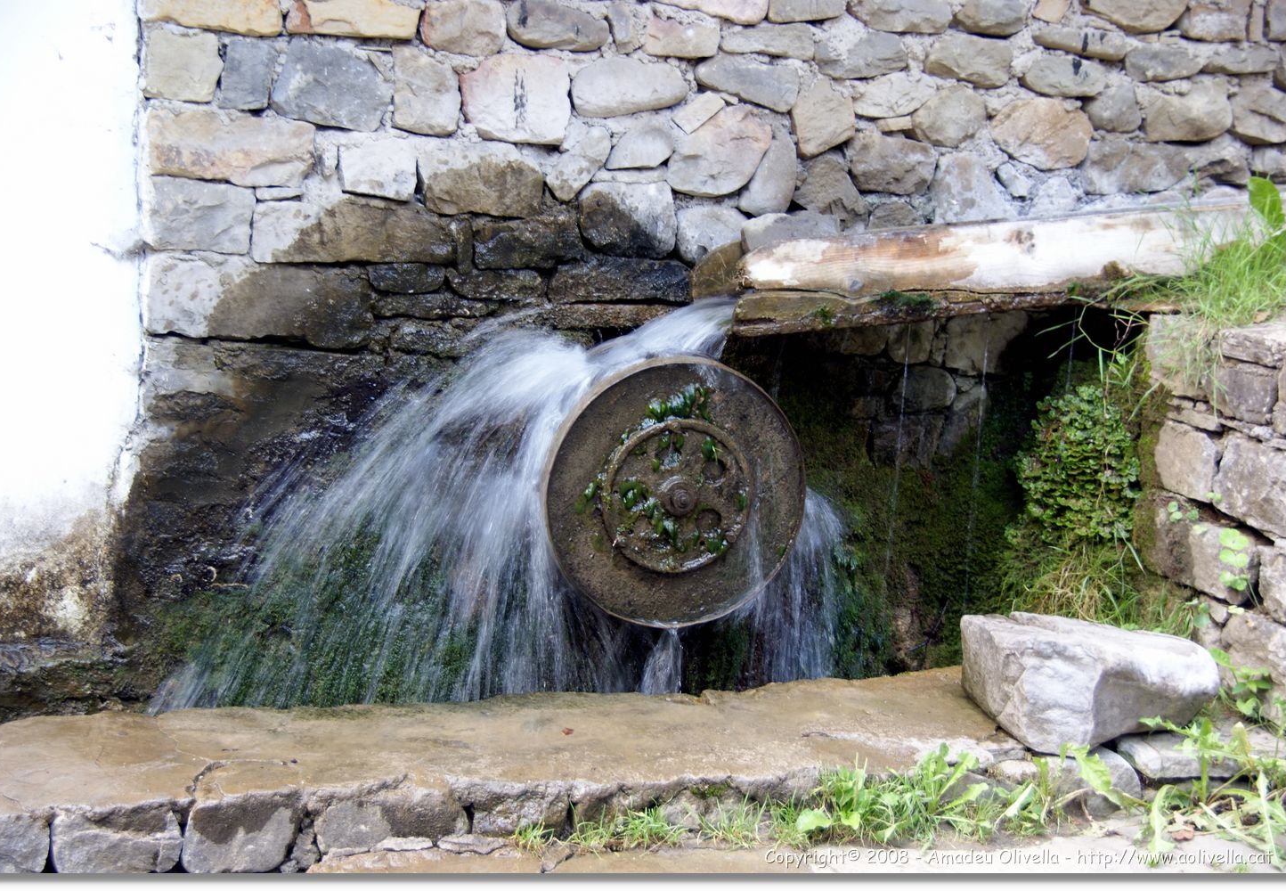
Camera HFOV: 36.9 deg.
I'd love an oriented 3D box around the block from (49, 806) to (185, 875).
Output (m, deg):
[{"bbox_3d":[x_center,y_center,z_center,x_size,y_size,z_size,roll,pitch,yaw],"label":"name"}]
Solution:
[{"bbox_3d":[-1.112,0.805,4.064,0.251,0.156,0.200,1,9,-16],"label":"block"}]

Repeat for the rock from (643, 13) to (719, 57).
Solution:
[{"bbox_3d":[0.069,-0.897,4.216,0.167,0.088,0.140,-1,14,-16],"label":"rock"}]

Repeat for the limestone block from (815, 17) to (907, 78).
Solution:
[{"bbox_3d":[0.549,-1.042,5.068,0.250,0.150,0.150,1,9,-16],"label":"limestone block"}]

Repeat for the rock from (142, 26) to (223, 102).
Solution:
[{"bbox_3d":[-1.139,-0.937,4.772,0.186,0.176,0.200,-1,8,-14],"label":"rock"}]

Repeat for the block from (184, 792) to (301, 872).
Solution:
[{"bbox_3d":[-0.856,0.789,4.082,0.235,0.186,0.220,-1,8,-14],"label":"block"}]

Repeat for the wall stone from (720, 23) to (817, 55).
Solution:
[{"bbox_3d":[0.307,-1.067,5.103,0.253,0.081,0.180,-1,8,-14],"label":"wall stone"}]

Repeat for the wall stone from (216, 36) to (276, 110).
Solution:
[{"bbox_3d":[-0.988,-0.920,4.801,0.144,0.172,0.180,-1,8,-14],"label":"wall stone"}]

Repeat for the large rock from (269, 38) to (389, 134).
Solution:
[{"bbox_3d":[-0.776,-0.883,4.739,0.279,0.212,0.180,1,9,-16],"label":"large rock"}]

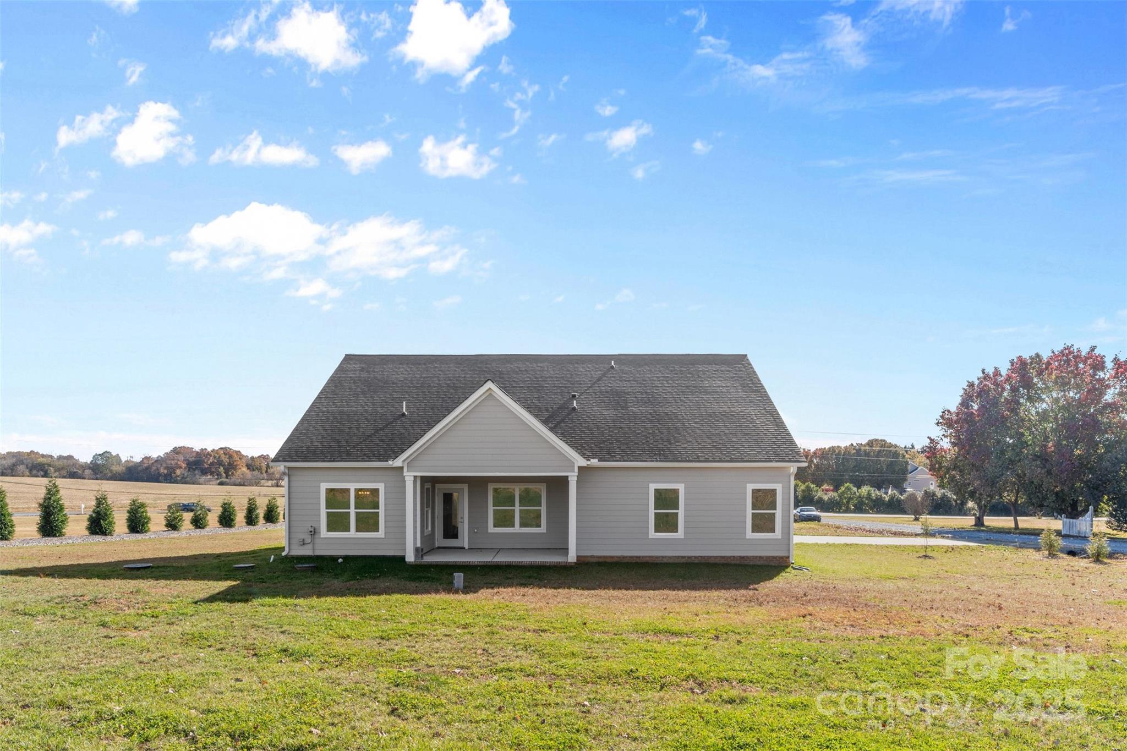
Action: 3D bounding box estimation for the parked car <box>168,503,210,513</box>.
[{"bbox_3d":[-46.623,16.569,82.000,4.800,1.450,1.850,4,-8,-30],"label":"parked car"}]

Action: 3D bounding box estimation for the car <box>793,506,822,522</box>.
[{"bbox_3d":[21.613,12.475,59.000,1.840,1.450,4.700,-1,-7,6],"label":"car"}]

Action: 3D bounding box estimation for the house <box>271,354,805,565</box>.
[{"bbox_3d":[-0.730,2.780,26.200,16.300,7.300,13.000,0,-7,0],"label":"house"}]

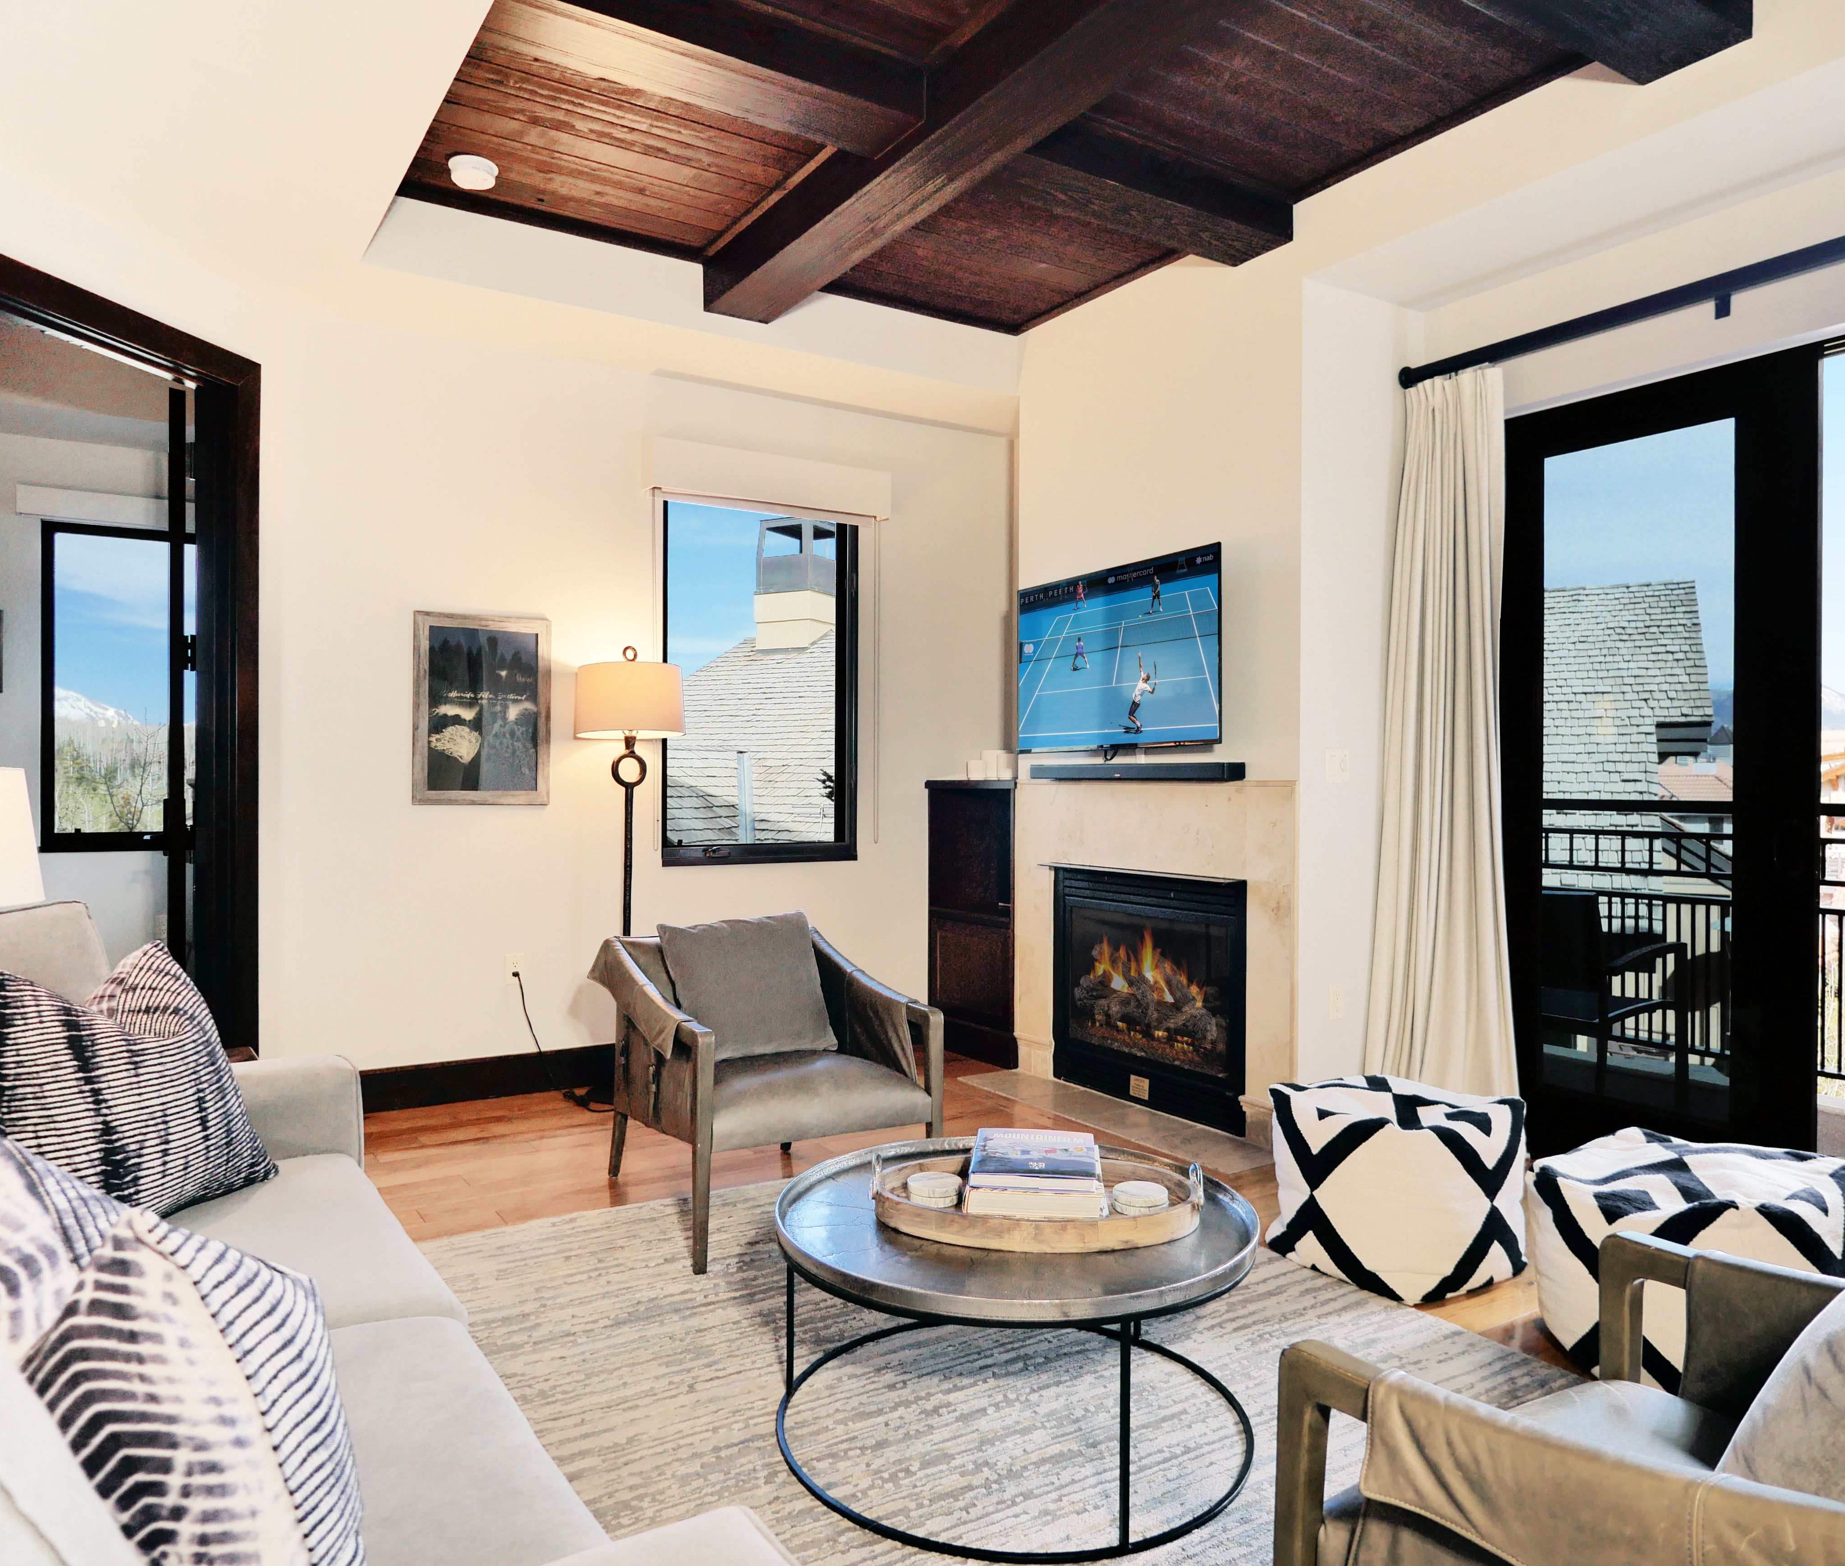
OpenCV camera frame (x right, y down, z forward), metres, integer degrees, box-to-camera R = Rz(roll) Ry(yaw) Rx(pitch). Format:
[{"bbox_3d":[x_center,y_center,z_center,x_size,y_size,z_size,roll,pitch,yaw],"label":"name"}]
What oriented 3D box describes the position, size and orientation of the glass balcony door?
[{"bbox_3d":[2.201,-0.007,3.620,0.060,2.420,0.940,0,0,-36],"label":"glass balcony door"}]

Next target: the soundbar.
[{"bbox_3d":[0.786,-0.042,4.468,0.105,0.060,0.985,0,0,-37],"label":"soundbar"}]

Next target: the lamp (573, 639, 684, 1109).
[{"bbox_3d":[-1.096,0.336,4.353,0.395,1.685,0.395,0,0,0],"label":"lamp"}]

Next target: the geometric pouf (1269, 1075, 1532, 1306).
[{"bbox_3d":[1.190,0.988,2.970,0.420,0.405,0.420,0,0,-32],"label":"geometric pouf"}]

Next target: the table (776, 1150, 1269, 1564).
[{"bbox_3d":[0.173,0.986,2.225,0.881,0.411,0.881,0,0,0],"label":"table"}]

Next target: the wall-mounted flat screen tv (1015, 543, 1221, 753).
[{"bbox_3d":[0.695,-0.454,4.321,0.060,0.655,1.070,0,0,-35],"label":"wall-mounted flat screen tv"}]

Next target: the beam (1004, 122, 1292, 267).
[{"bbox_3d":[0.646,-1.826,3.590,1.110,0.171,0.230,0,0,-30],"label":"beam"}]

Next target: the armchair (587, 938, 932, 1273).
[{"bbox_3d":[-0.448,0.822,3.345,0.695,0.725,0.835,0,0,-26],"label":"armchair"}]

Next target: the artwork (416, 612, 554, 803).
[{"bbox_3d":[-1.624,-0.269,4.348,0.480,0.700,0.030,0,0,-29],"label":"artwork"}]

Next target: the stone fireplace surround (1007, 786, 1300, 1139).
[{"bbox_3d":[0.820,0.592,4.366,0.120,1.189,1.419,0,0,-35],"label":"stone fireplace surround"}]

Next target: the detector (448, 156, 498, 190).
[{"bbox_3d":[-1.374,-1.863,3.596,0.150,0.042,0.150,0,0,-29],"label":"detector"}]

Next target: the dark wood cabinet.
[{"bbox_3d":[0.360,0.580,5.121,0.420,1.195,0.600,0,0,-37],"label":"dark wood cabinet"}]

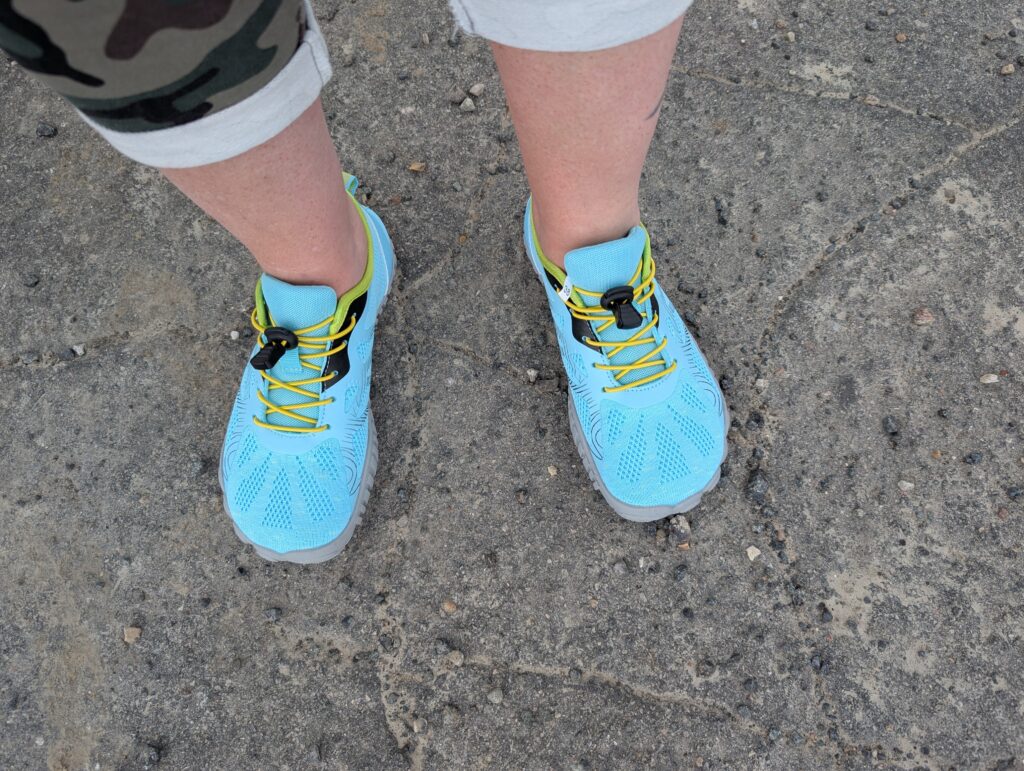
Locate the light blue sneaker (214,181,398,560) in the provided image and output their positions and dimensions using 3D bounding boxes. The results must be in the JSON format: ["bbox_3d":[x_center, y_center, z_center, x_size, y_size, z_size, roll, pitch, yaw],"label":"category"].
[{"bbox_3d":[-0.131,-0.018,0.462,0.103,0.090,0.258,4,70,2],"label":"light blue sneaker"}]

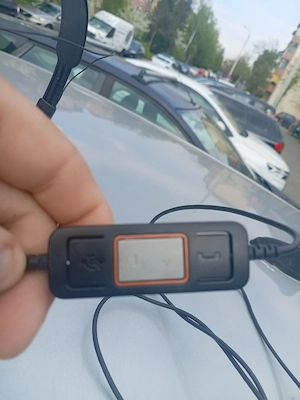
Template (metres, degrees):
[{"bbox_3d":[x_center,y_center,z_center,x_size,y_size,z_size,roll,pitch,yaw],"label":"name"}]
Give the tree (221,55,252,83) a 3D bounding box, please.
[{"bbox_3d":[14.124,-21.311,52.150,5.500,6.700,5.500,26,24,0],"label":"tree"}]

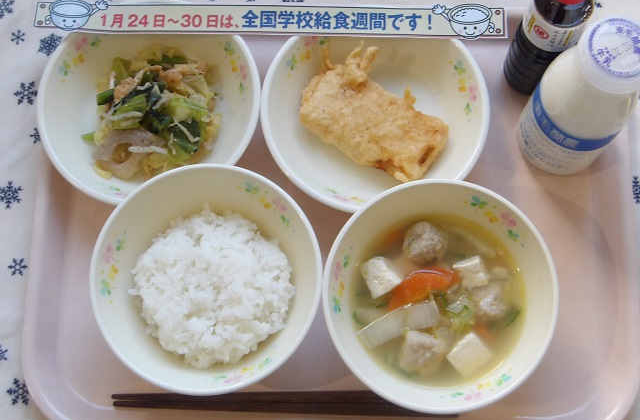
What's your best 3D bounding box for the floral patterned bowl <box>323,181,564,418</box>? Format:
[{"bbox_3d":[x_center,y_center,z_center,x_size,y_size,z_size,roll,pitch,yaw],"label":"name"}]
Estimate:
[{"bbox_3d":[0.067,0.052,0.583,0.132,0.059,0.132,0,76,0],"label":"floral patterned bowl"}]

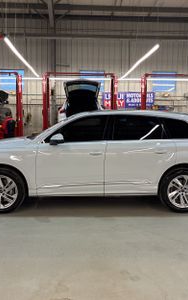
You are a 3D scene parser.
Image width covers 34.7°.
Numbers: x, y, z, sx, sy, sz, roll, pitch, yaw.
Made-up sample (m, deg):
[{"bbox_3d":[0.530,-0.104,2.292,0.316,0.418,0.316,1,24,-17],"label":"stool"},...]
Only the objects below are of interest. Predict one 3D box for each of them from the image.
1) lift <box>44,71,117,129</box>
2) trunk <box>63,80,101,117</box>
[{"bbox_3d":[-0.630,-1.596,13.762,3.430,3.680,0.750,0,5,-4],"label":"lift"},{"bbox_3d":[-0.480,-1.948,11.470,1.440,1.380,0.880,0,5,-4],"label":"trunk"}]

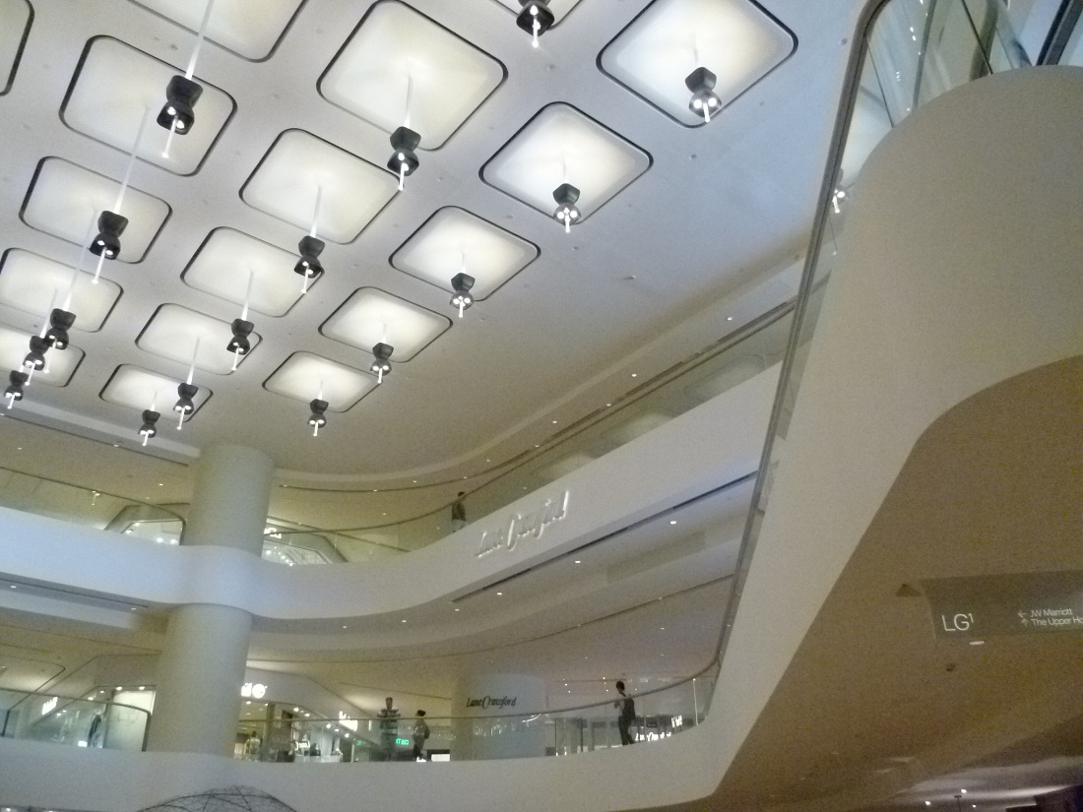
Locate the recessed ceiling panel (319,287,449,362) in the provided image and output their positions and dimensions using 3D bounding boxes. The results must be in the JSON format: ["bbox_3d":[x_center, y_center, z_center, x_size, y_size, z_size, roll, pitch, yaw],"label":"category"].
[{"bbox_3d":[-3.873,-2.036,21.647,2.530,0.200,2.620,21,-35,-33],"label":"recessed ceiling panel"}]

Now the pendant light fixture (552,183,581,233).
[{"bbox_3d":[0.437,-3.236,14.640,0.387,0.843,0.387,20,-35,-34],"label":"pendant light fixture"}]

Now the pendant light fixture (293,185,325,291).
[{"bbox_3d":[-3.930,-2.878,15.021,0.387,2.284,0.387,20,-35,-34],"label":"pendant light fixture"}]

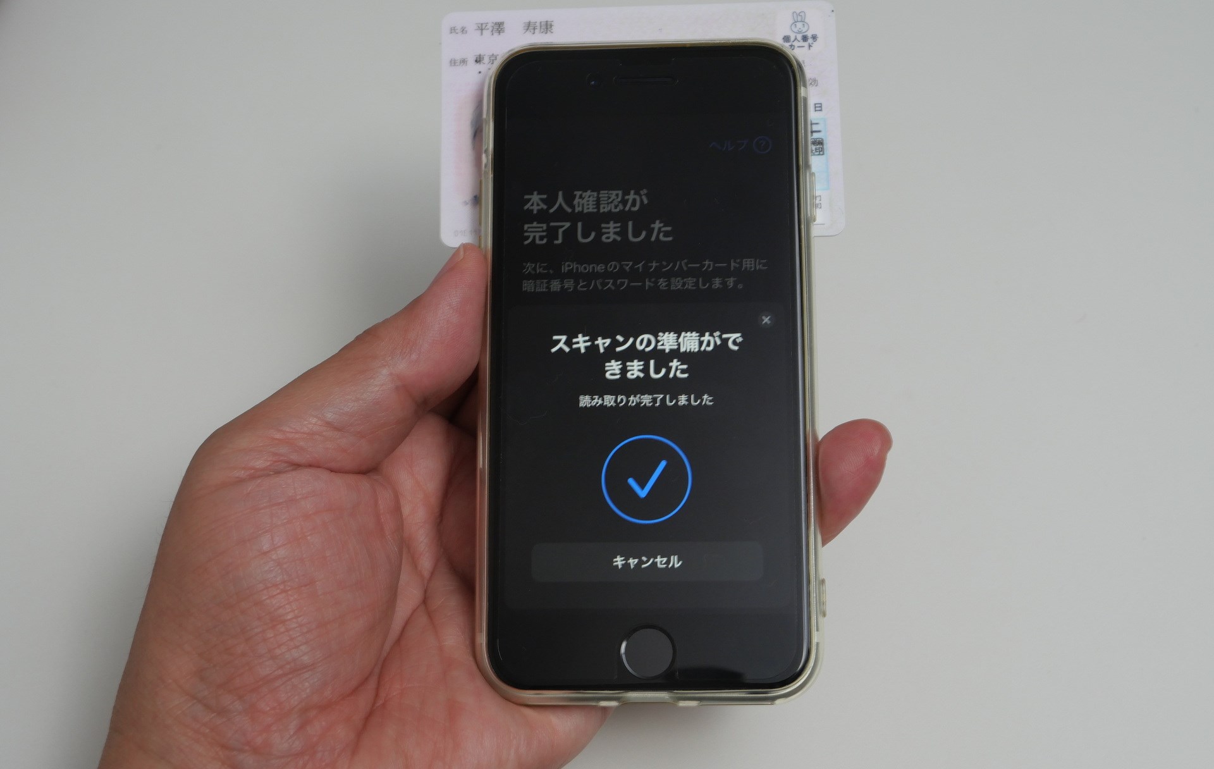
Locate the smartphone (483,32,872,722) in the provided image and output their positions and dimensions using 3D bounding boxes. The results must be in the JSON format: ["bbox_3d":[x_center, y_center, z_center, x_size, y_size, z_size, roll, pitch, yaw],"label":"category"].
[{"bbox_3d":[0.008,-0.005,0.403,0.069,0.010,0.140,-1,76,3],"label":"smartphone"}]

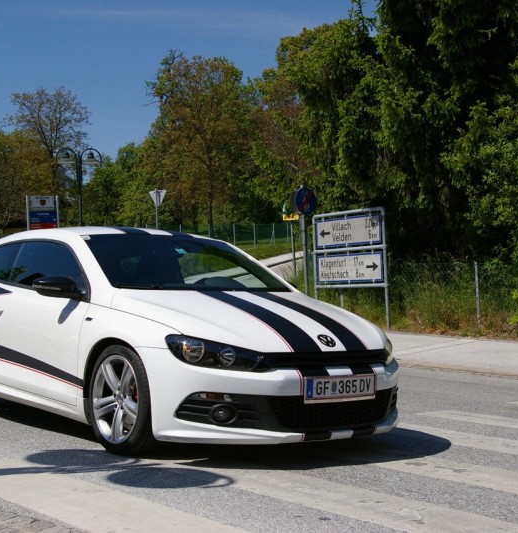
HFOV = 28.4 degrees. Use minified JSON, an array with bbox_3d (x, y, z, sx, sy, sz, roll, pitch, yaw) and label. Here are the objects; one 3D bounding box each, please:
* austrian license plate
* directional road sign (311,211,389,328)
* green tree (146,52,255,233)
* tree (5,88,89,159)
[{"bbox_3d":[0.450,0.669,5.640,0.520,0.123,0.020,2,-2,-38],"label":"austrian license plate"},{"bbox_3d":[1.737,0.070,19.694,0.100,2.247,2.053,-1,-2,-37],"label":"directional road sign"},{"bbox_3d":[-3.778,-7.815,66.000,7.100,12.000,6.900,-1,-1,0],"label":"green tree"},{"bbox_3d":[-16.067,-8.472,78.000,6.600,10.500,6.400,-1,-1,0],"label":"tree"}]

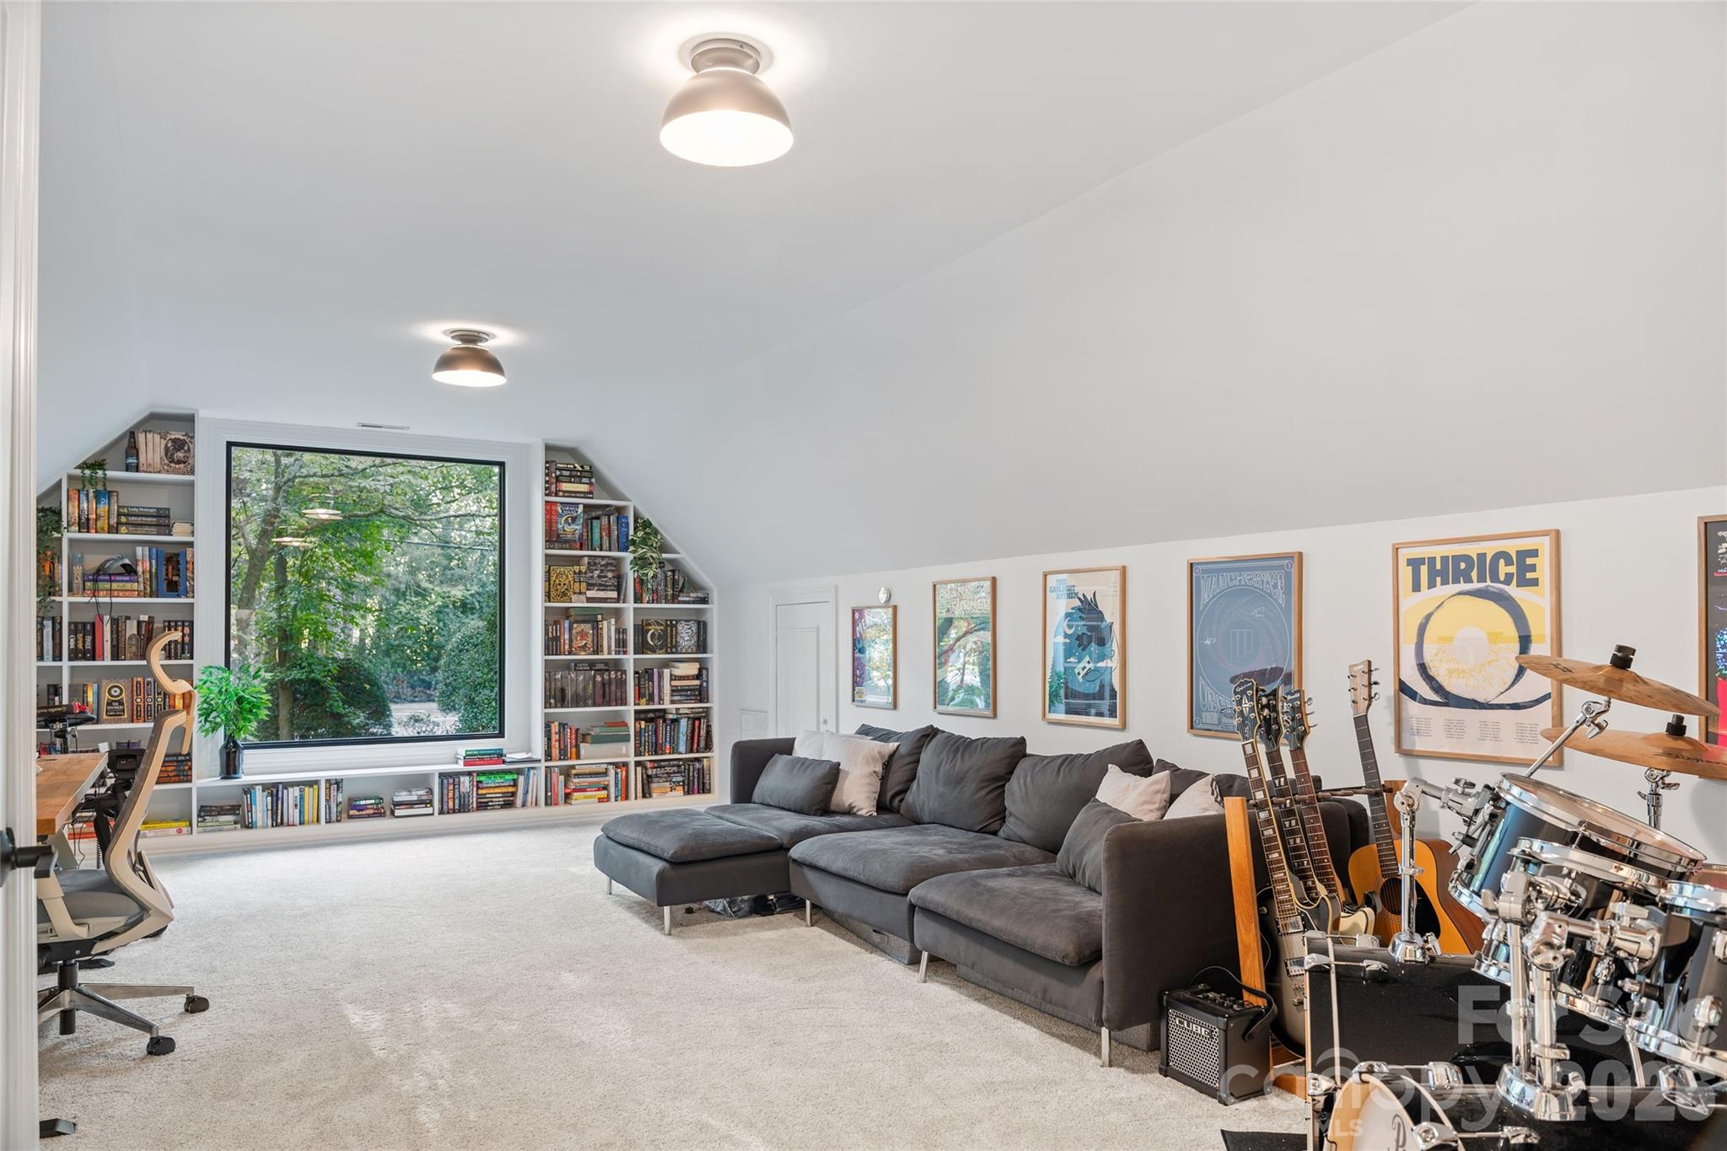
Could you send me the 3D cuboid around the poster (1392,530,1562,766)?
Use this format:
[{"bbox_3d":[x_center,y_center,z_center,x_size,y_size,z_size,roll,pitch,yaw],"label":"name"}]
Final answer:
[{"bbox_3d":[1.740,0.209,3.285,0.026,0.640,0.488,1,-2,-30],"label":"poster"}]

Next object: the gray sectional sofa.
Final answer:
[{"bbox_3d":[0.146,1.058,4.605,1.550,0.830,2.950,1,-3,-30],"label":"gray sectional sofa"}]

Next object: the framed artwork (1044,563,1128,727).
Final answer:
[{"bbox_3d":[0.900,0.296,4.710,0.026,0.640,0.488,1,-2,-30],"label":"framed artwork"}]

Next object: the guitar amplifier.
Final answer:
[{"bbox_3d":[0.929,1.230,3.041,0.170,0.225,0.240,1,-2,-30],"label":"guitar amplifier"}]

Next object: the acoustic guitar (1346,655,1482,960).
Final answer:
[{"bbox_3d":[1.438,0.703,3.121,0.130,1.030,0.400,1,-17,-30],"label":"acoustic guitar"}]

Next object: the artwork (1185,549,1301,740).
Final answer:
[{"bbox_3d":[1.321,0.257,4.000,0.026,0.640,0.488,1,-2,-30],"label":"artwork"}]

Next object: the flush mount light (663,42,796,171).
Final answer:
[{"bbox_3d":[-0.313,-1.092,2.623,0.301,0.195,0.301,0,-3,0],"label":"flush mount light"}]

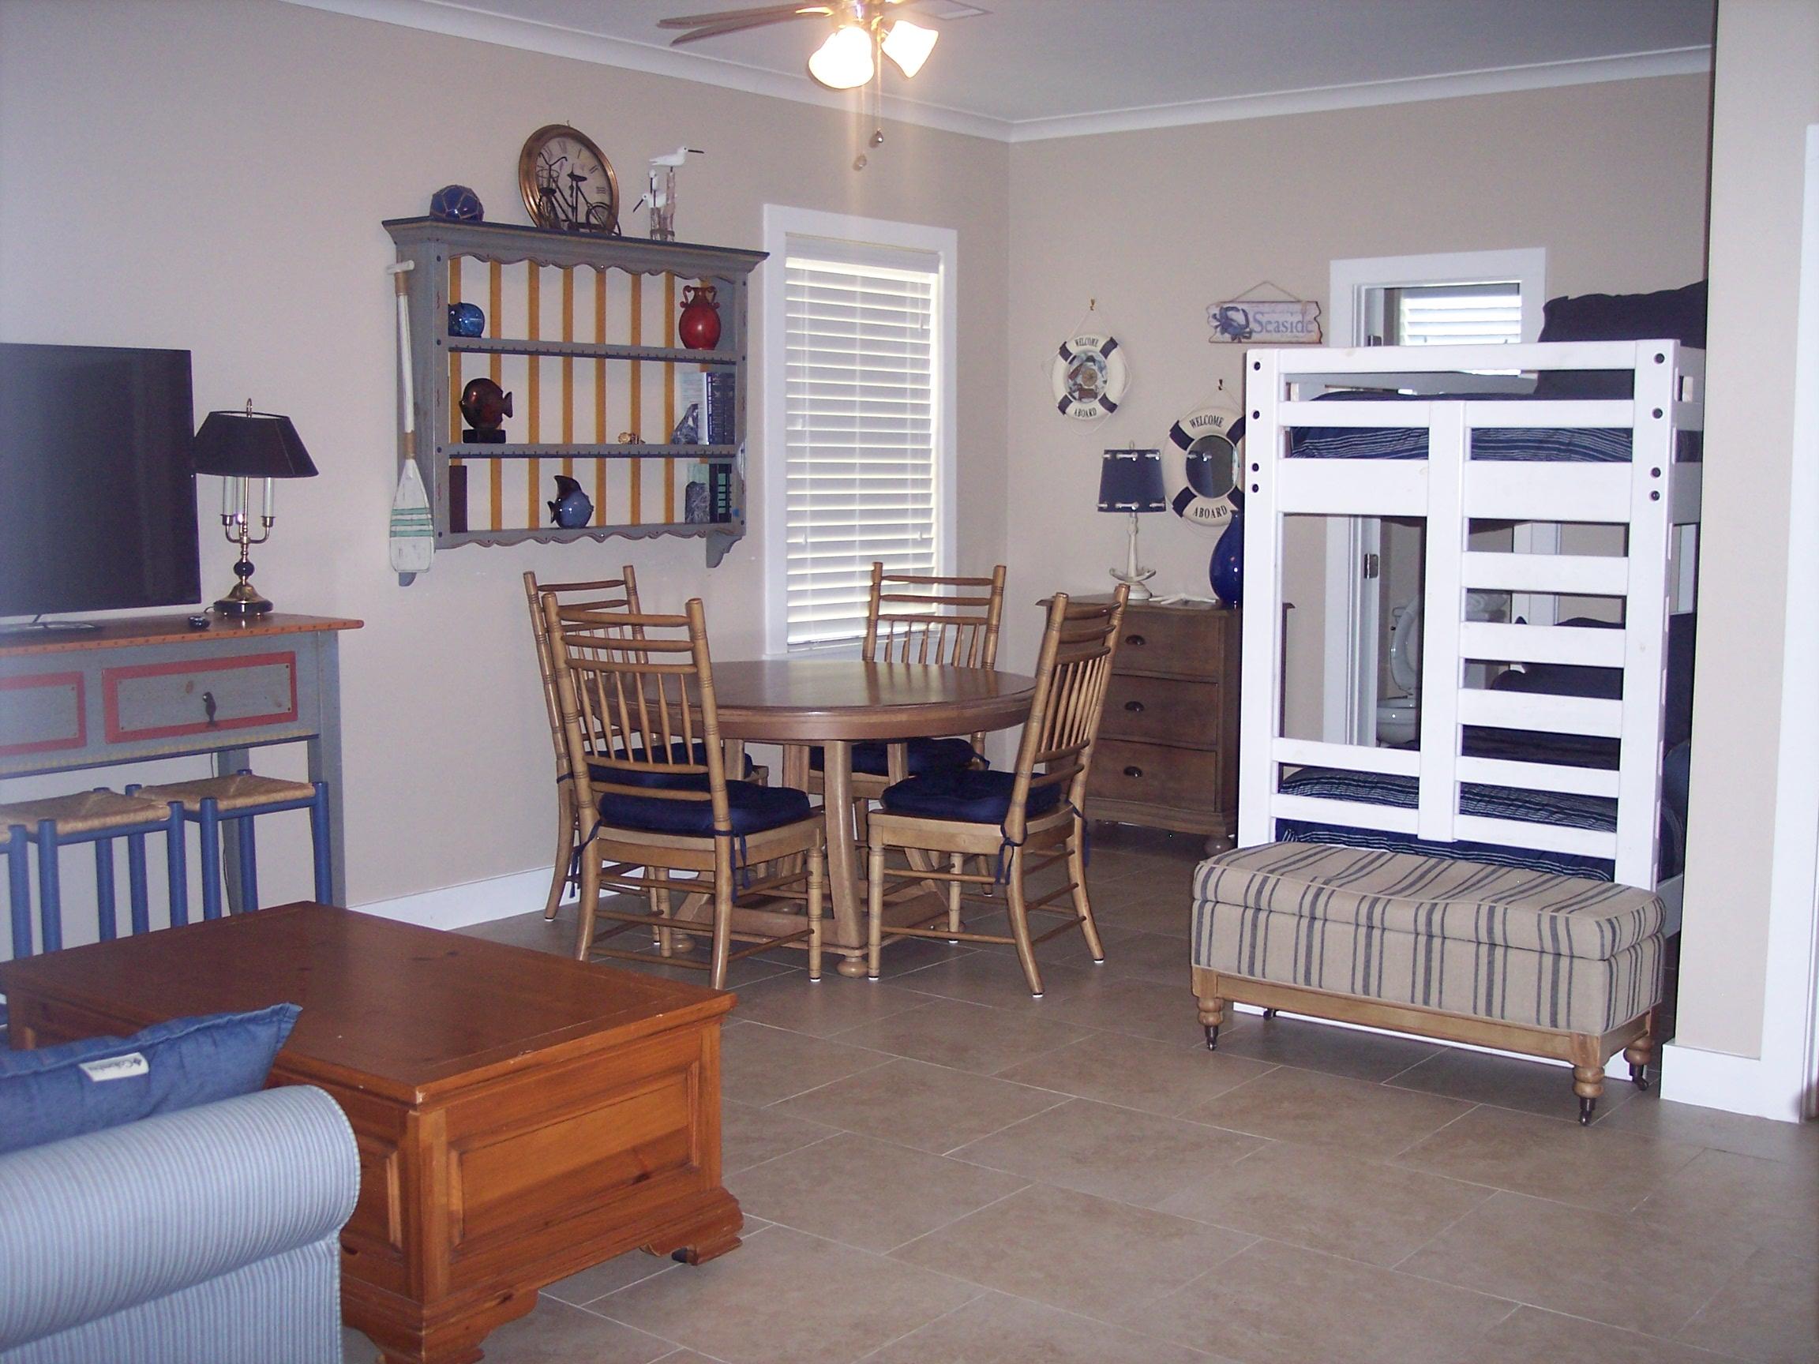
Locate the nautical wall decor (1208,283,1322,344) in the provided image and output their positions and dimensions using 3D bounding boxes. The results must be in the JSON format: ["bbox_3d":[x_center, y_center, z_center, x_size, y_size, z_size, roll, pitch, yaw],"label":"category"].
[{"bbox_3d":[1.284,-1.341,7.454,0.482,0.228,0.022,5,8,38],"label":"nautical wall decor"}]

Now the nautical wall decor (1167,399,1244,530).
[{"bbox_3d":[1.152,-0.812,7.762,0.444,0.450,0.047,5,8,37],"label":"nautical wall decor"}]

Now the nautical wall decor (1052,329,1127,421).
[{"bbox_3d":[0.715,-1.197,8.068,0.341,0.340,0.041,5,8,37],"label":"nautical wall decor"}]

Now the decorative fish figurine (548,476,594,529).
[{"bbox_3d":[-1.057,-0.564,6.406,0.161,0.173,0.088,-5,8,-37],"label":"decorative fish figurine"}]

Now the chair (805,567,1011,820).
[{"bbox_3d":[-0.018,0.175,6.561,0.523,1.081,0.570,3,7,25],"label":"chair"}]

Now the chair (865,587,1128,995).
[{"bbox_3d":[0.258,0.274,5.709,0.570,1.081,0.523,3,7,27],"label":"chair"}]

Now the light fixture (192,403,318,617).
[{"bbox_3d":[-1.706,-0.448,5.260,0.365,0.560,0.365,5,8,38],"label":"light fixture"}]

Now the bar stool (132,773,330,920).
[{"bbox_3d":[-1.638,0.558,4.963,0.338,0.635,0.338,5,8,38],"label":"bar stool"}]

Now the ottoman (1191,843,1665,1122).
[{"bbox_3d":[1.202,0.681,4.819,1.006,0.478,0.393,5,8,37],"label":"ottoman"}]

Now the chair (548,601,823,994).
[{"bbox_3d":[-0.590,0.294,5.434,0.530,1.076,0.580,3,7,27],"label":"chair"}]

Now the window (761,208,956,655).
[{"bbox_3d":[-0.184,-0.915,7.555,0.100,1.575,1.110,5,8,38],"label":"window"}]

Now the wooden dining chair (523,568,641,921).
[{"bbox_3d":[-0.816,0.197,6.363,0.570,1.081,0.523,5,8,35],"label":"wooden dining chair"}]

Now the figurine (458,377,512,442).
[{"bbox_3d":[-1.252,-0.797,6.020,0.080,0.199,0.200,5,8,38],"label":"figurine"}]

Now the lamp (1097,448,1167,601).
[{"bbox_3d":[0.850,-0.604,7.797,0.262,0.594,0.262,0,7,0],"label":"lamp"}]

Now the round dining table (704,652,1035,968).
[{"bbox_3d":[-0.272,0.379,6.053,1.330,0.773,1.330,0,6,0],"label":"round dining table"}]

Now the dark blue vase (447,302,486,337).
[{"bbox_3d":[-1.292,-1.048,5.946,0.120,0.108,0.120,0,6,0],"label":"dark blue vase"}]

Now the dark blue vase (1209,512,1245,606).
[{"bbox_3d":[1.183,-0.442,7.419,0.195,0.355,0.195,5,8,38],"label":"dark blue vase"}]

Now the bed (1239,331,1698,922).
[{"bbox_3d":[1.904,-0.045,5.779,1.075,1.704,2.036,5,8,37],"label":"bed"}]

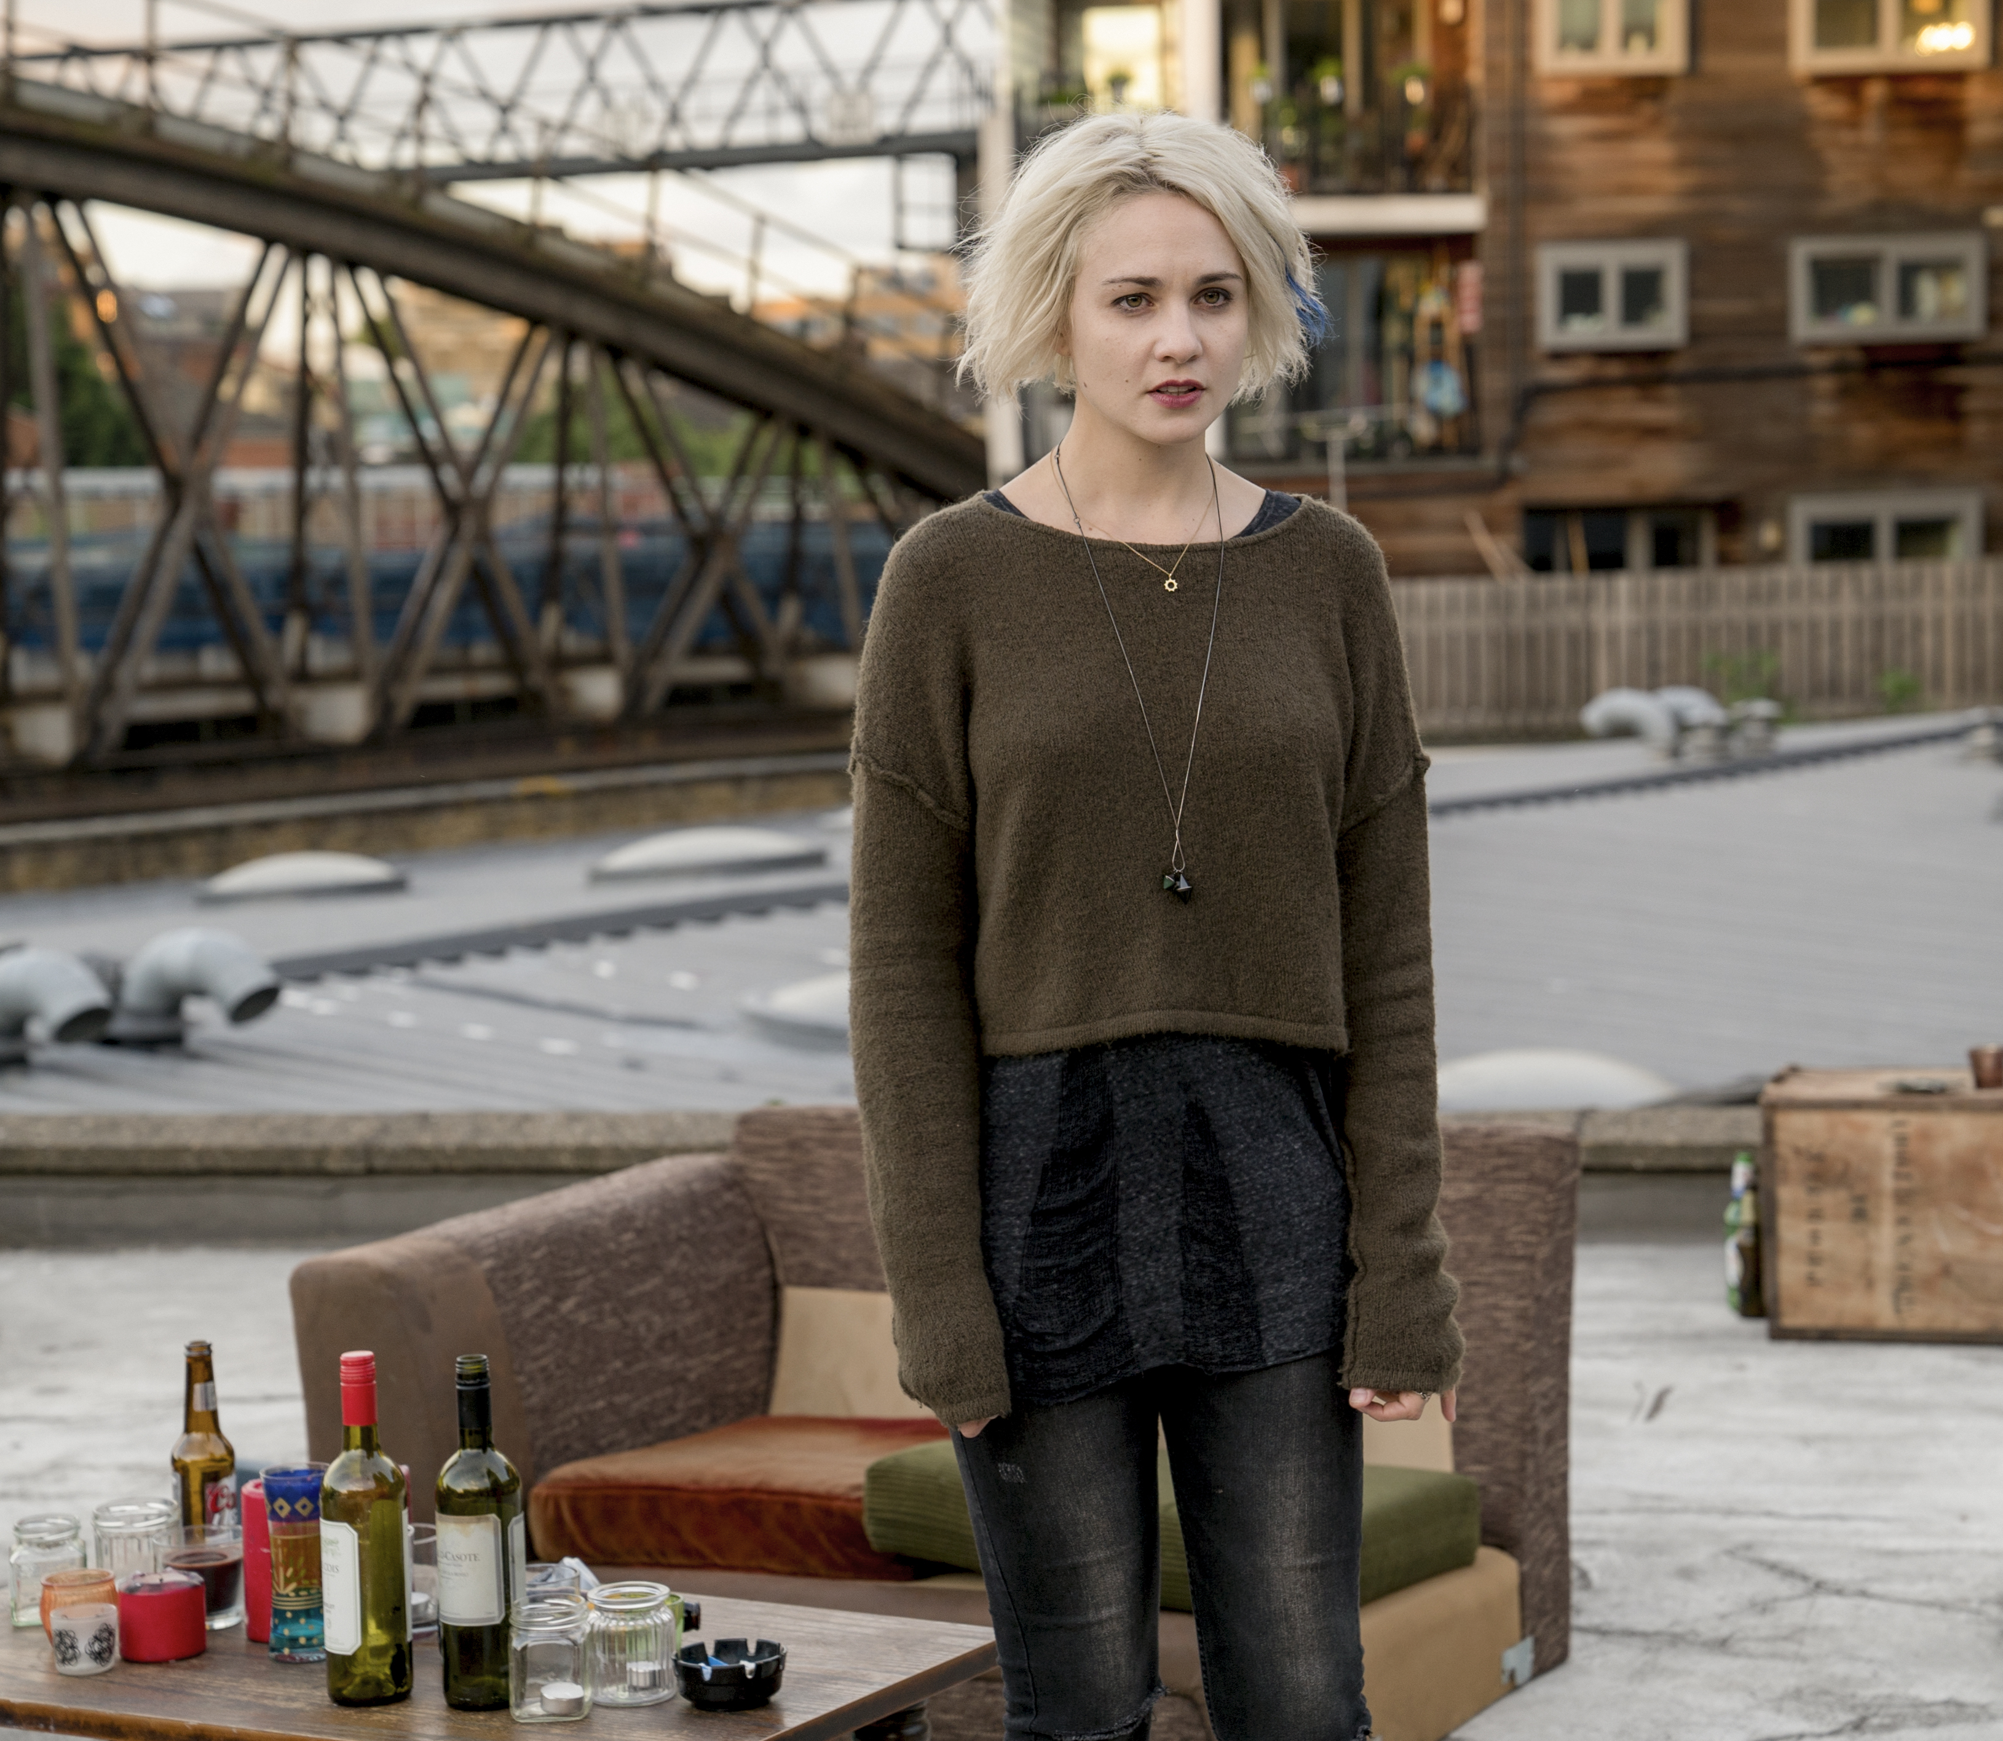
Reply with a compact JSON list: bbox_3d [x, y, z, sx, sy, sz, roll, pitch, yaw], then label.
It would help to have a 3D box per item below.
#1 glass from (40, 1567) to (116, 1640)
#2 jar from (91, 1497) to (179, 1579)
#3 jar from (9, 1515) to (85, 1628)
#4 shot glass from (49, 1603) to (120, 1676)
[{"bbox_3d":[-0.822,0.663,4.527,0.070,0.064,0.070,-2,9,-9],"label":"glass"},{"bbox_3d":[-0.807,0.639,4.732,0.079,0.088,0.079,-1,6,0],"label":"jar"},{"bbox_3d":[-0.867,0.638,4.618,0.065,0.087,0.065,-2,9,-6],"label":"jar"},{"bbox_3d":[-0.815,0.683,4.503,0.060,0.052,0.060,-1,6,0],"label":"shot glass"}]

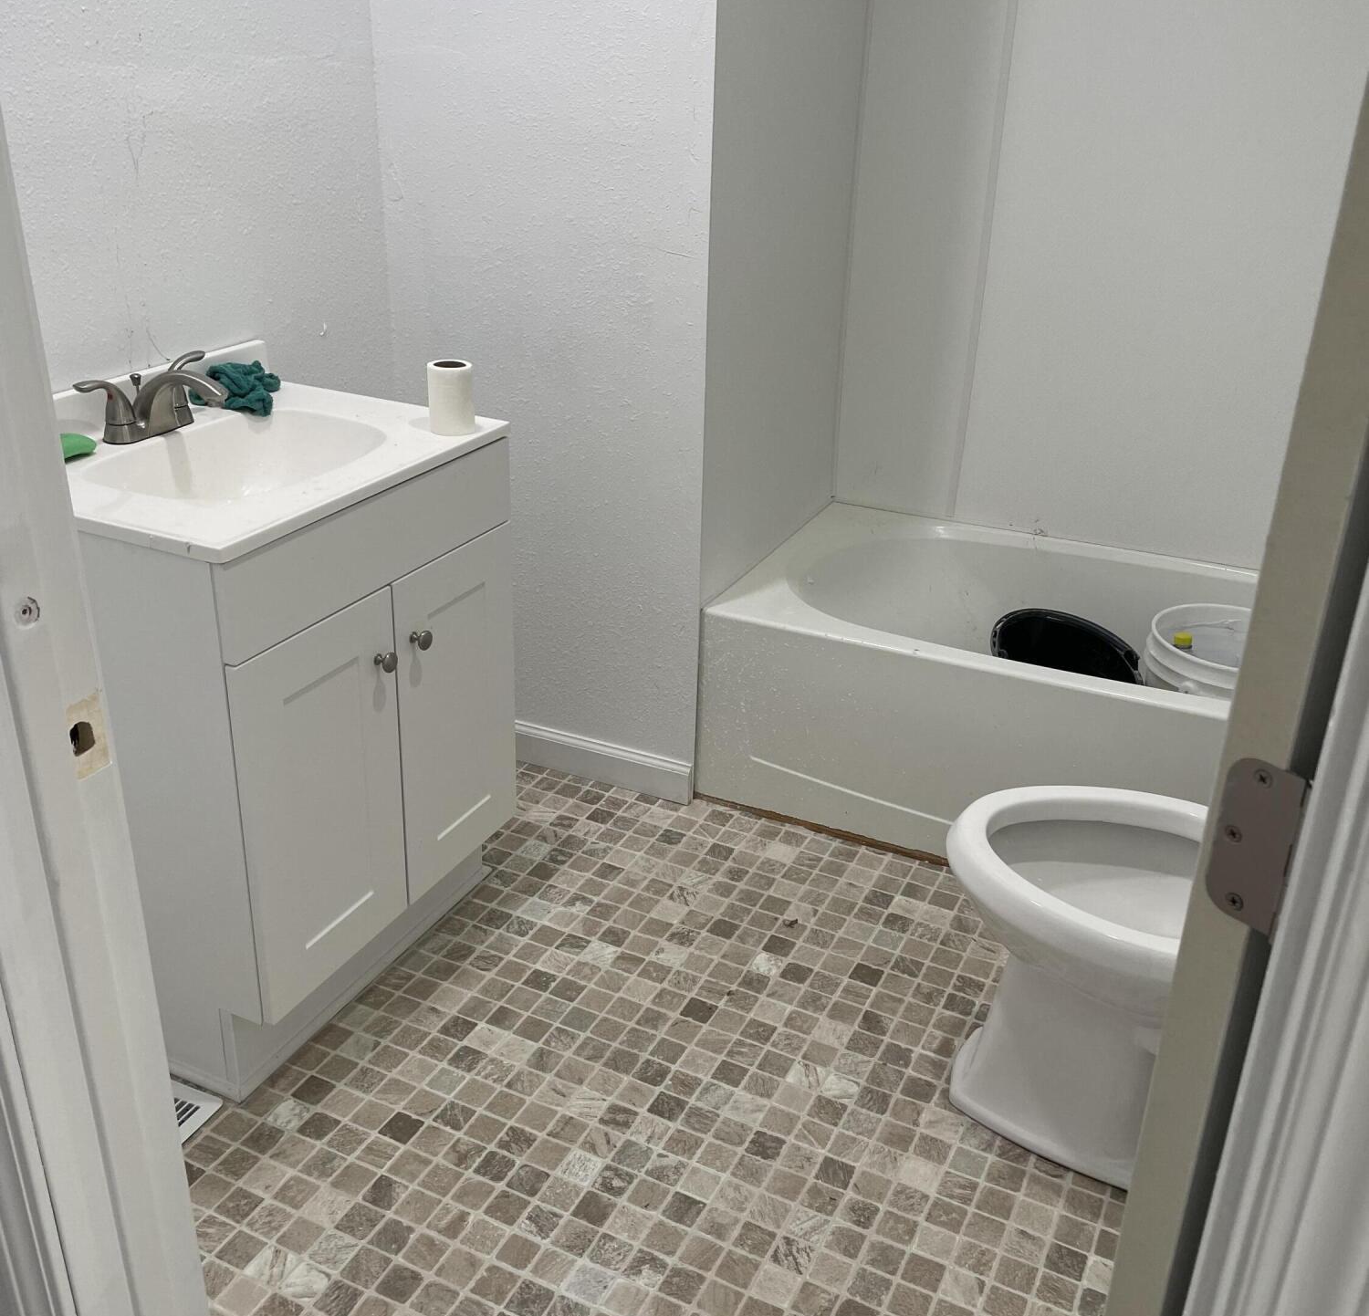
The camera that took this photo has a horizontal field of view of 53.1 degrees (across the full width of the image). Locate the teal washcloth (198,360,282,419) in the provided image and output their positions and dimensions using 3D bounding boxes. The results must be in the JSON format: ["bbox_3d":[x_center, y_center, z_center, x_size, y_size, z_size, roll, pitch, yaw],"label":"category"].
[{"bbox_3d":[-0.667,-0.409,2.075,0.120,0.066,0.125,13,27,22],"label":"teal washcloth"}]

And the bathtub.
[{"bbox_3d":[0.828,0.095,2.712,1.410,0.404,0.756,12,27,21],"label":"bathtub"}]

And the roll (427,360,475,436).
[{"bbox_3d":[-0.337,-0.378,1.988,0.067,0.097,0.067,2,25,-1],"label":"roll"}]

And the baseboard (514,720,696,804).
[{"bbox_3d":[-0.283,0.186,2.811,0.650,0.089,0.014,12,27,21],"label":"baseboard"}]

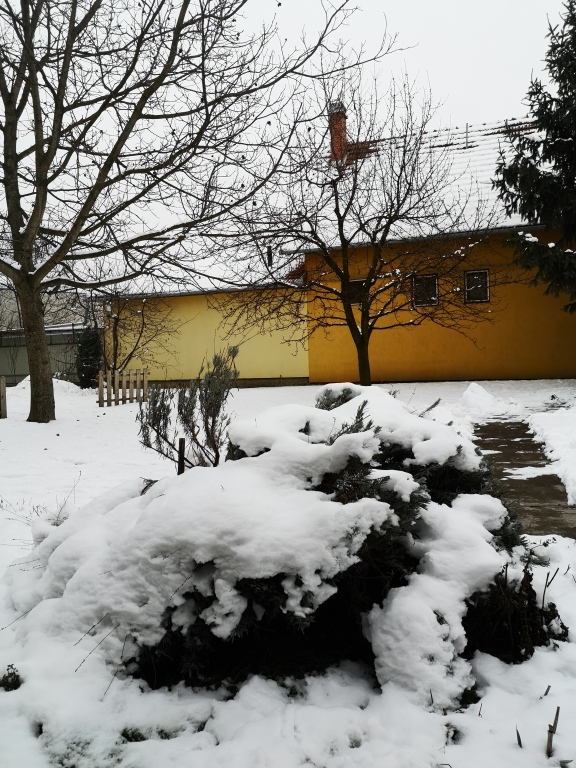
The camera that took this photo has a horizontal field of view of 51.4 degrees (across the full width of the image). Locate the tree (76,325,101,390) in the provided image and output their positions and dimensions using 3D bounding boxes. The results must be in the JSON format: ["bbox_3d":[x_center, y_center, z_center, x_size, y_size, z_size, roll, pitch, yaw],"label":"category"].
[{"bbox_3d":[-6.162,-0.803,18.500,0.860,1.950,0.860,-2,2,0],"label":"tree"}]

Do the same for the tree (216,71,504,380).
[{"bbox_3d":[1.694,-3.541,14.000,6.700,7.300,6.200,-2,2,0],"label":"tree"}]

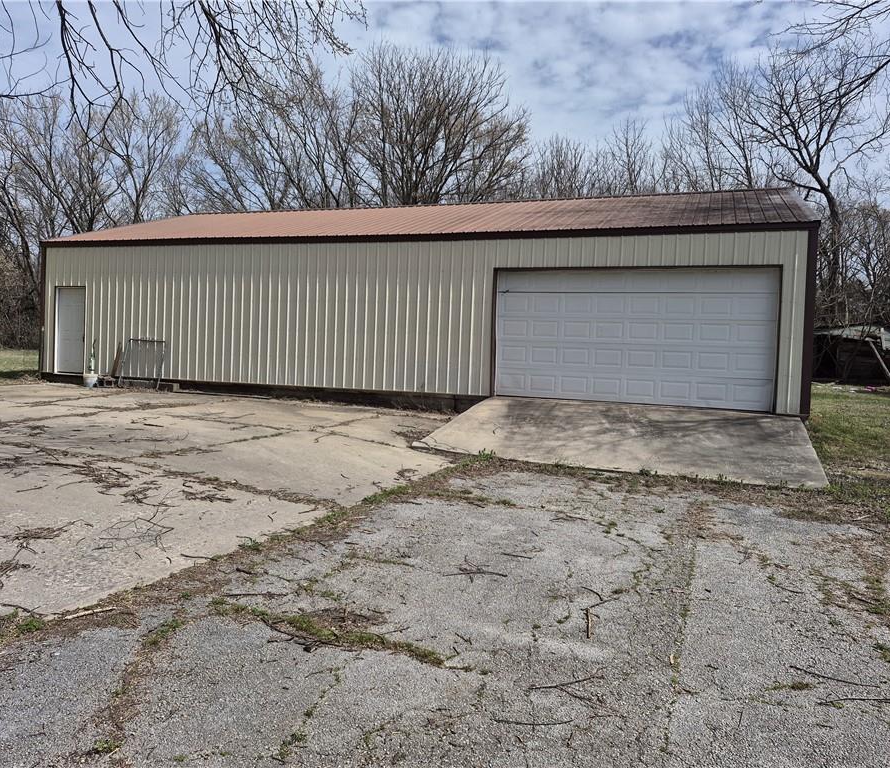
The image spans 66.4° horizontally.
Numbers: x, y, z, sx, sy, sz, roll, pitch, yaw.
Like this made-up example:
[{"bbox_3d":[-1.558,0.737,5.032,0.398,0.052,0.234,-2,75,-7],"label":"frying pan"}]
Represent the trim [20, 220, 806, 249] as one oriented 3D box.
[{"bbox_3d":[-1.862,-2.990,13.868,16.980,0.170,0.120,3,3,19],"label":"trim"}]

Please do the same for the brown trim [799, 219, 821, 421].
[{"bbox_3d":[6.029,-1.049,11.236,0.160,3.190,0.120,3,3,19],"label":"brown trim"}]

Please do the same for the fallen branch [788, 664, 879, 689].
[{"bbox_3d":[1.990,1.496,3.483,0.398,0.022,0.052,3,3,31],"label":"fallen branch"}]

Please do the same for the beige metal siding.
[{"bbox_3d":[-1.916,-1.408,13.940,16.660,3.020,0.070,3,3,19],"label":"beige metal siding"}]

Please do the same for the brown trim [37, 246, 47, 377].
[{"bbox_3d":[-9.838,-1.823,16.687,0.150,3.120,0.120,3,3,19],"label":"brown trim"}]

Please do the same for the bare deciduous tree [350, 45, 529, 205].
[{"bbox_3d":[-0.509,-7.581,30.114,8.000,14.777,8.000,2,2,0],"label":"bare deciduous tree"}]

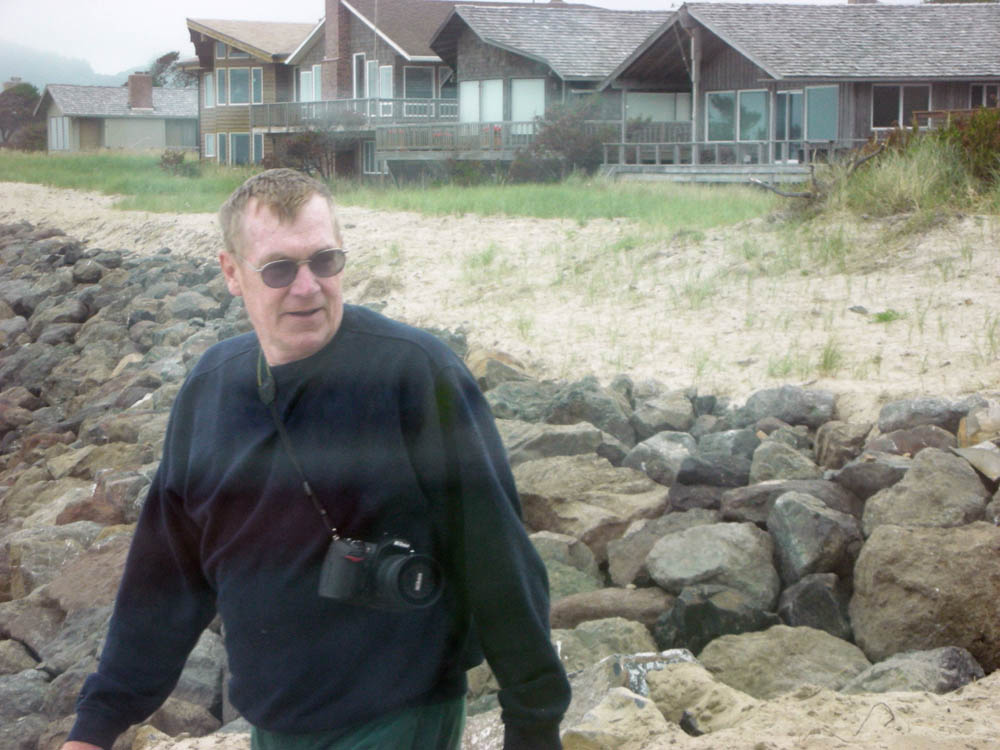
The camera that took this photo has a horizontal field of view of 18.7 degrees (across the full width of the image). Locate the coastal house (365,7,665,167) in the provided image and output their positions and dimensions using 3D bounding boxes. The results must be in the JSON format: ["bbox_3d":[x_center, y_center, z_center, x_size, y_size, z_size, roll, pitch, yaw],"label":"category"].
[{"bbox_3d":[2.600,-9.850,106.400,12.000,5.700,8.800,-3,5,-33],"label":"coastal house"}]

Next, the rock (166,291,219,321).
[{"bbox_3d":[-3.233,-0.733,32.000,0.570,0.330,0.460,0,4,0],"label":"rock"}]

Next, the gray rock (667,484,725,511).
[{"bbox_3d":[0.917,0.582,14.300,0.310,0.180,0.280,0,4,0],"label":"gray rock"}]

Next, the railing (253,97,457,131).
[{"bbox_3d":[-5.760,-10.132,118.200,3.300,1.150,14.000,-2,4,-23],"label":"railing"}]

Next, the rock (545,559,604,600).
[{"bbox_3d":[0.296,0.836,12.400,0.280,0.200,0.260,0,4,0],"label":"rock"}]

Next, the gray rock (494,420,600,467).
[{"bbox_3d":[0.222,0.334,14.800,0.550,0.260,0.450,0,4,0],"label":"gray rock"}]

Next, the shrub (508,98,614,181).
[{"bbox_3d":[1.865,-7.112,92.000,3.100,2.500,2.600,0,4,0],"label":"shrub"}]

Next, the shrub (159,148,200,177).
[{"bbox_3d":[-10.460,-6.936,99.000,1.400,0.950,1.300,0,5,0],"label":"shrub"}]

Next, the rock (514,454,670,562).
[{"bbox_3d":[0.397,0.590,13.300,0.700,0.440,0.580,0,4,0],"label":"rock"}]

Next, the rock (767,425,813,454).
[{"bbox_3d":[1.527,0.356,16.000,0.250,0.180,0.220,0,5,0],"label":"rock"}]

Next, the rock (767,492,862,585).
[{"bbox_3d":[1.327,0.690,12.800,0.400,0.380,0.380,0,4,0],"label":"rock"}]

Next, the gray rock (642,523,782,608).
[{"bbox_3d":[0.880,0.785,12.500,0.550,0.350,0.450,0,4,0],"label":"gray rock"}]

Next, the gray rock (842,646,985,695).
[{"bbox_3d":[1.391,1.004,10.200,0.470,0.210,0.400,0,4,0],"label":"gray rock"}]

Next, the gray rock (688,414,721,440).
[{"bbox_3d":[1.126,0.294,16.700,0.190,0.150,0.170,0,5,0],"label":"gray rock"}]

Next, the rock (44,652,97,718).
[{"bbox_3d":[-1.582,1.150,11.200,0.250,0.240,0.240,0,4,0],"label":"rock"}]

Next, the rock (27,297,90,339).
[{"bbox_3d":[-4.075,-0.531,28.000,0.590,0.380,0.500,0,4,0],"label":"rock"}]

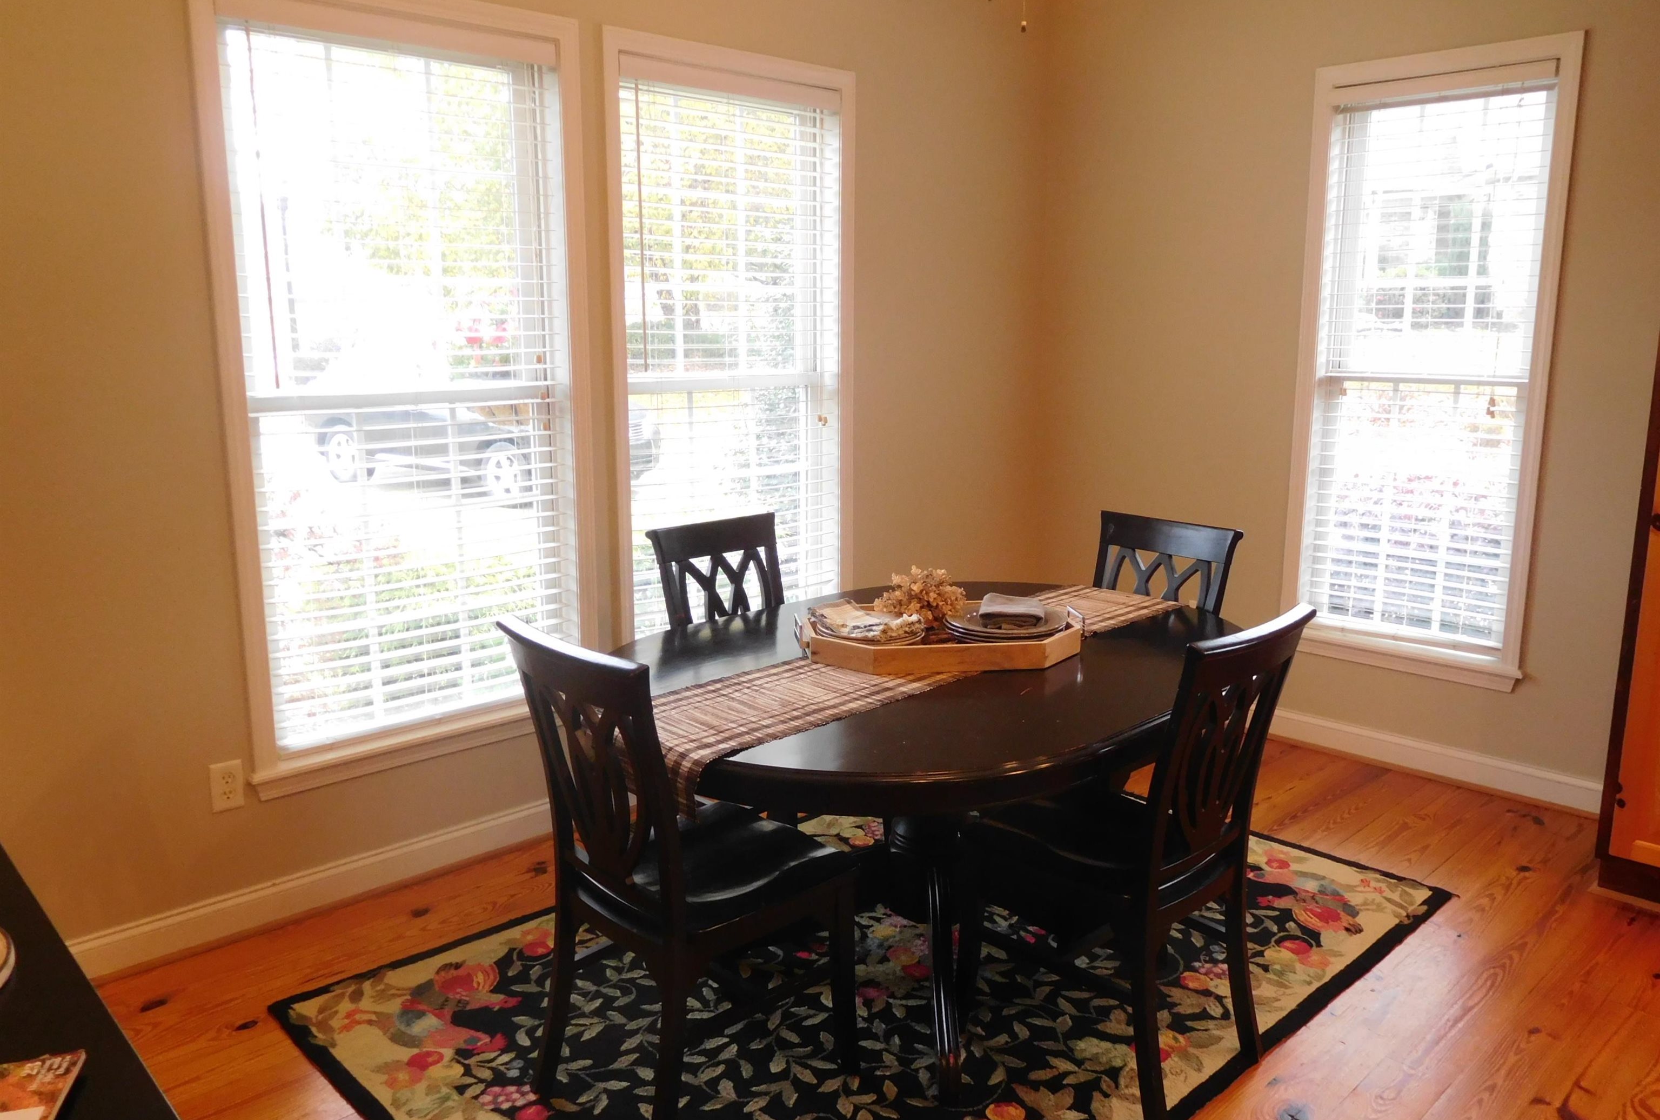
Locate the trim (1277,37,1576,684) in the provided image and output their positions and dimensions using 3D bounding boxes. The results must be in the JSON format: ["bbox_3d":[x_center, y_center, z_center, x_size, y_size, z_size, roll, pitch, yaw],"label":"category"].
[{"bbox_3d":[1.835,-0.583,3.785,0.070,1.941,0.791,-10,15,-42],"label":"trim"}]

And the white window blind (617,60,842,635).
[{"bbox_3d":[-0.283,-0.581,3.834,0.850,1.768,0.060,-10,15,-42],"label":"white window blind"}]

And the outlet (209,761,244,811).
[{"bbox_3d":[-1.445,0.544,2.879,0.071,0.116,0.010,-10,15,-42],"label":"outlet"}]

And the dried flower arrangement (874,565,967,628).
[{"bbox_3d":[0.210,0.086,2.788,0.205,0.140,0.175,1,11,4],"label":"dried flower arrangement"}]

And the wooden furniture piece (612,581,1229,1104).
[{"bbox_3d":[0.240,0.576,2.740,1.626,0.747,1.223,-11,15,-44],"label":"wooden furniture piece"}]

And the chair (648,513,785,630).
[{"bbox_3d":[-0.128,0.400,3.110,0.465,0.955,0.550,-10,15,-42],"label":"chair"}]

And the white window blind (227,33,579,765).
[{"bbox_3d":[-1.057,-0.438,3.123,0.859,1.768,0.060,-10,15,-42],"label":"white window blind"}]

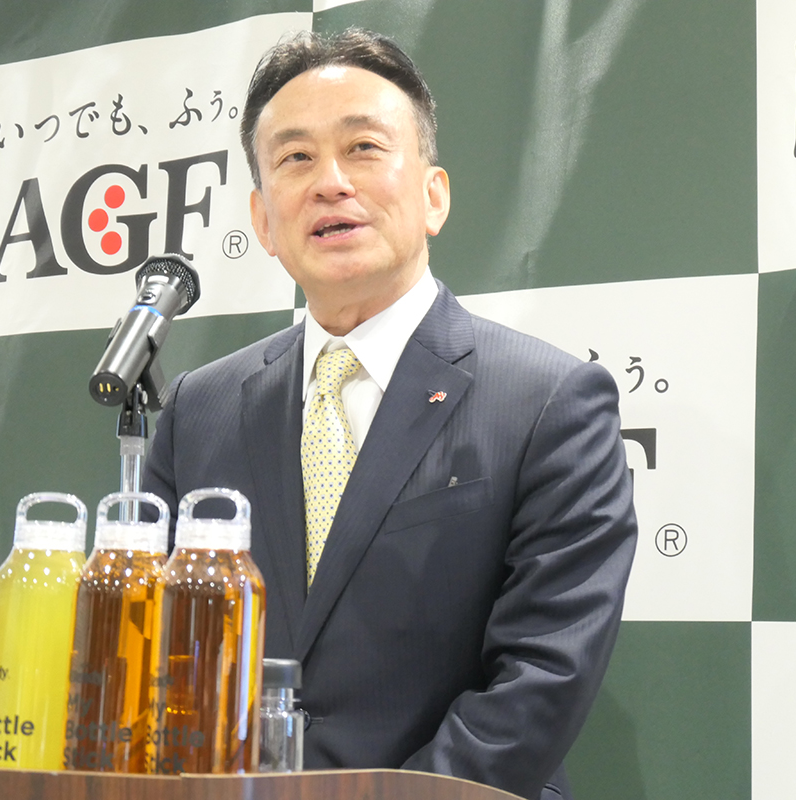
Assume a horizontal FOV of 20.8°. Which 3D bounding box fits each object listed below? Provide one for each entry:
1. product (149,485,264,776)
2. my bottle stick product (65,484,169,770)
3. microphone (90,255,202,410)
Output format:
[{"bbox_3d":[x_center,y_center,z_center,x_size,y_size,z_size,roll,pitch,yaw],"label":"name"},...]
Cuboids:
[{"bbox_3d":[-0.126,0.156,1.470,0.076,0.192,0.076,3,-6,0],"label":"product"},{"bbox_3d":[-0.189,0.160,1.507,0.076,0.193,0.076,3,-6,0],"label":"my bottle stick product"},{"bbox_3d":[-0.207,-0.060,1.767,0.055,0.055,0.205,0,30,11],"label":"microphone"}]

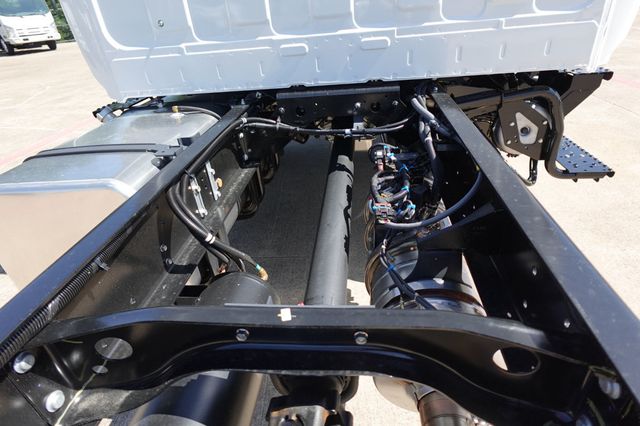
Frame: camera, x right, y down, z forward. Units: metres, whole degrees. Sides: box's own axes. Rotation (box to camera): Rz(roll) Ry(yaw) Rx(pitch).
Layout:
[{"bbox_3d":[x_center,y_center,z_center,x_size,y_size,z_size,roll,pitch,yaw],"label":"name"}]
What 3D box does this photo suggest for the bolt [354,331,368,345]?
[{"bbox_3d":[0.061,0.184,0.522,0.019,0.019,0.011,-1,31,8],"label":"bolt"}]

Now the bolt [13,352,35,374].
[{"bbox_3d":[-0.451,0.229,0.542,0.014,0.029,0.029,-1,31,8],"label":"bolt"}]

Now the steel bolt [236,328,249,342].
[{"bbox_3d":[-0.119,0.189,0.548,0.019,0.019,0.011,-1,31,8],"label":"steel bolt"}]

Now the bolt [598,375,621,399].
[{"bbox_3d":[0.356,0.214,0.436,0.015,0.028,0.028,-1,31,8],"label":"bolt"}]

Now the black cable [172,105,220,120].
[{"bbox_3d":[-0.530,-0.431,1.531,0.205,0.058,0.050,-1,31,8],"label":"black cable"}]

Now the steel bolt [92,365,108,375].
[{"bbox_3d":[-0.397,0.283,0.643,0.024,0.024,0.010,-1,31,8],"label":"steel bolt"}]

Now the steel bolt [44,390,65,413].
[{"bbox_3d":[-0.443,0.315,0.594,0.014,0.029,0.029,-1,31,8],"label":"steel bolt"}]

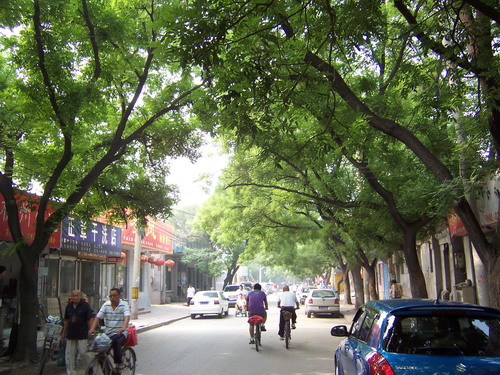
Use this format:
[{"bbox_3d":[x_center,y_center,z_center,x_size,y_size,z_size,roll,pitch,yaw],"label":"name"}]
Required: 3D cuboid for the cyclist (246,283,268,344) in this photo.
[{"bbox_3d":[0.179,3.339,12.630,0.570,1.565,0.780,-2,-12,5],"label":"cyclist"}]

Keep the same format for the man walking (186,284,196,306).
[{"bbox_3d":[-4.490,8.289,36.683,0.500,1.575,0.400,1,-12,-10],"label":"man walking"}]

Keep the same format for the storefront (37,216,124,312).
[{"bbox_3d":[-7.907,3.962,22.598,1.200,4.500,7.090,-3,-12,10],"label":"storefront"}]

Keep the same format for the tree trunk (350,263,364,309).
[{"bbox_3d":[6.643,6.101,29.707,0.660,2.830,0.550,-2,-12,5],"label":"tree trunk"}]

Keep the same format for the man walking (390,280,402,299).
[{"bbox_3d":[6.746,5.122,21.990,0.520,1.640,0.420,-2,-12,5],"label":"man walking"}]

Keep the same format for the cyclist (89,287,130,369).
[{"bbox_3d":[-2.585,2.644,8.925,0.560,1.470,0.750,-3,-12,13],"label":"cyclist"}]

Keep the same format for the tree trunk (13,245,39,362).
[{"bbox_3d":[-4.897,2.502,10.522,0.500,2.480,0.480,-2,-12,5],"label":"tree trunk"}]

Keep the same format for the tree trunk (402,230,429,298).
[{"bbox_3d":[5.349,3.002,15.447,0.680,3.230,0.580,-2,-12,5],"label":"tree trunk"}]

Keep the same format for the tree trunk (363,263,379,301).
[{"bbox_3d":[6.050,5.090,24.081,0.620,2.575,0.520,-2,-12,5],"label":"tree trunk"}]

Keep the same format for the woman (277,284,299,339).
[{"bbox_3d":[1.007,3.418,13.029,0.580,1.480,0.750,-2,-12,5],"label":"woman"}]

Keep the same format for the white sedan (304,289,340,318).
[{"bbox_3d":[3.864,6.225,26.026,1.660,1.420,3.860,-2,-12,5],"label":"white sedan"}]

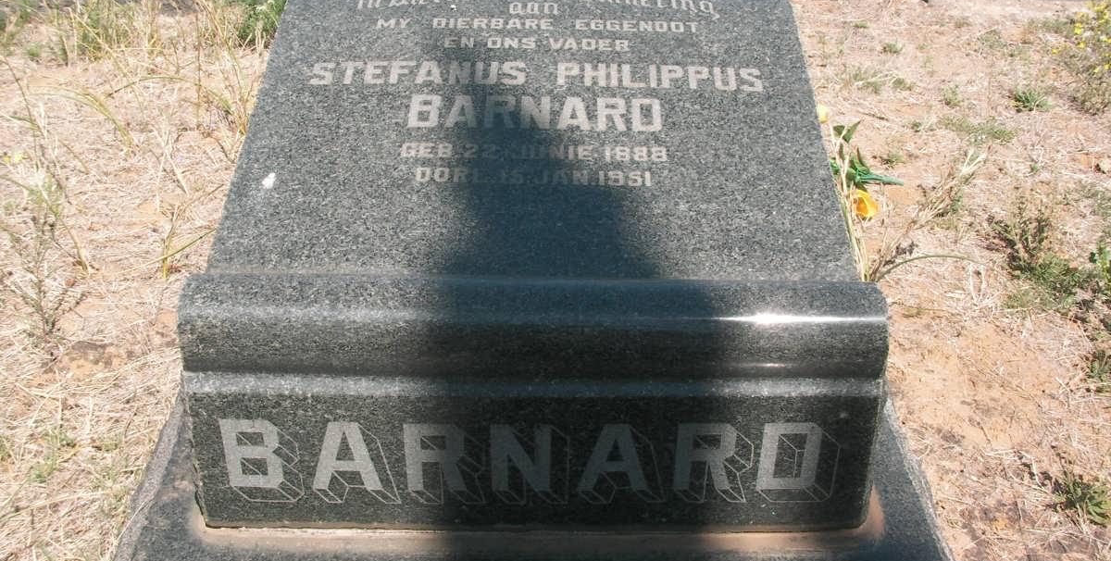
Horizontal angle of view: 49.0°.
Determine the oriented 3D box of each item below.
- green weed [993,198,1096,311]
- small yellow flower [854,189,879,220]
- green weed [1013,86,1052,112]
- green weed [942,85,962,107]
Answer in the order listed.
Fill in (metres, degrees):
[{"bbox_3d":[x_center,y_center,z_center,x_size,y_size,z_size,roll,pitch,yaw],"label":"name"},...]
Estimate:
[{"bbox_3d":[0.982,-0.053,2.453,0.215,0.180,0.220,14,33,21],"label":"green weed"},{"bbox_3d":[0.703,-0.175,2.759,0.055,0.060,0.055,9,32,14],"label":"small yellow flower"},{"bbox_3d":[1.310,-0.500,3.355,0.112,0.055,0.101,12,33,19],"label":"green weed"},{"bbox_3d":[1.090,-0.511,3.358,0.056,0.054,0.051,10,32,16],"label":"green weed"}]

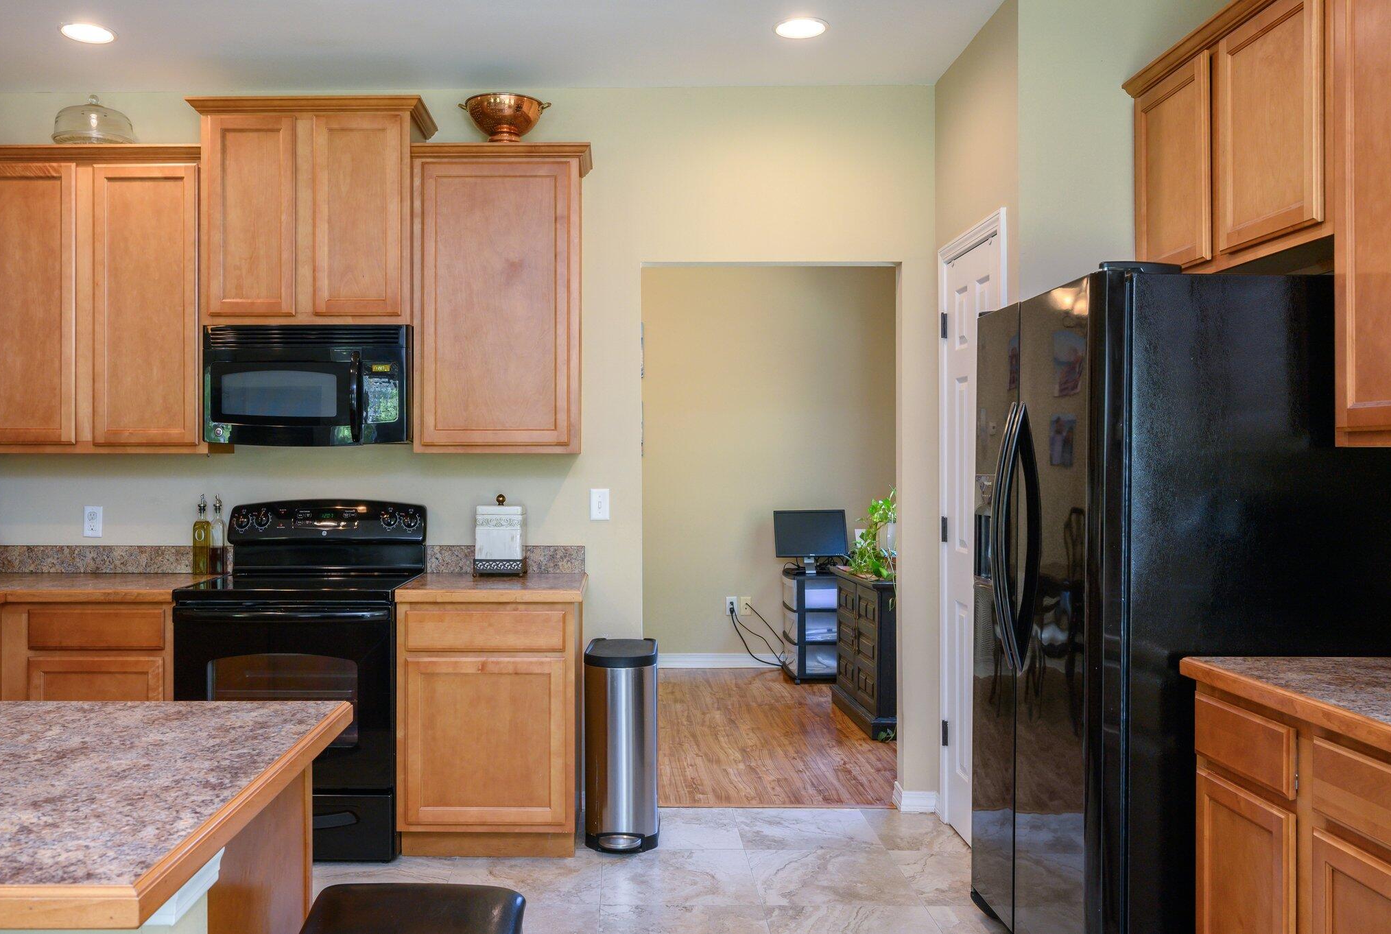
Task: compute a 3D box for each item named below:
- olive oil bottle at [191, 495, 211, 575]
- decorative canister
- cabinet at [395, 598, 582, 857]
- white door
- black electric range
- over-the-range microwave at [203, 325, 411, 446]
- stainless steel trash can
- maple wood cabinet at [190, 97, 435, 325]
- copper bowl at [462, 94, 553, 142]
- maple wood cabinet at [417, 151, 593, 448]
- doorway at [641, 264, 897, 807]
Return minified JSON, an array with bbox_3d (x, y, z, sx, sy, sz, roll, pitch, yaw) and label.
[{"bbox_3d":[-1.890,0.262,4.030,0.061,0.303,0.061,0,0,-2],"label":"olive oil bottle"},{"bbox_3d":[-0.740,0.257,4.000,0.178,0.305,0.165,0,0,-2],"label":"decorative canister"},{"bbox_3d":[-0.715,0.887,3.815,0.610,0.885,0.610,0,0,-2],"label":"cabinet"},{"bbox_3d":[1.000,0.247,3.717,0.100,2.160,0.710,0,0,-3],"label":"white door"},{"bbox_3d":[-1.395,0.728,3.775,0.740,1.200,0.660,0,0,-2],"label":"black electric range"},{"bbox_3d":[-1.394,-0.291,3.925,0.750,0.425,0.390,0,0,-2],"label":"over-the-range microwave"},{"bbox_3d":[-0.267,0.990,3.790,0.255,0.680,0.340,0,0,-2],"label":"stainless steel trash can"},{"bbox_3d":[-1.402,-0.917,3.930,0.810,0.800,0.385,0,0,-2],"label":"maple wood cabinet"},{"bbox_3d":[-0.700,-1.260,3.890,0.330,0.190,0.290,0,0,-2],"label":"copper bowl"},{"bbox_3d":[-0.710,-0.606,3.940,0.630,1.110,0.355,0,0,-2],"label":"maple wood cabinet"},{"bbox_3d":[0.290,0.265,4.180,1.010,2.135,0.130,0,0,-2],"label":"doorway"}]

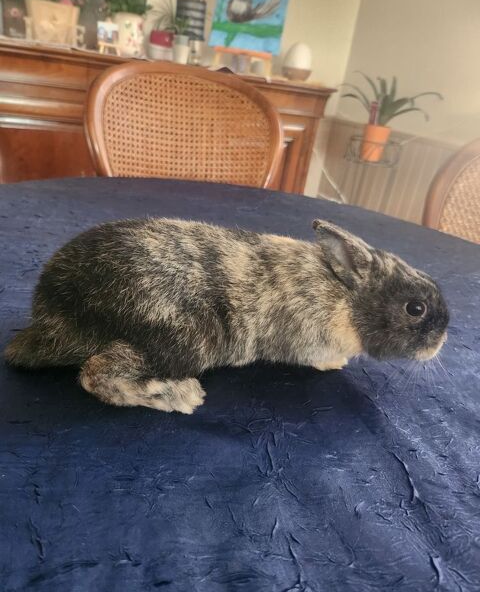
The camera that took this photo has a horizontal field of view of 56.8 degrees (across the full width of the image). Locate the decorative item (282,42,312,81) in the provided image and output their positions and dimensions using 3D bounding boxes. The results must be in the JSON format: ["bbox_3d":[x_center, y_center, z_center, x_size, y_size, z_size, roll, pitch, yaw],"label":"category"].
[{"bbox_3d":[0.245,-1.002,1.899,0.105,0.131,0.105,7,28,-3],"label":"decorative item"}]

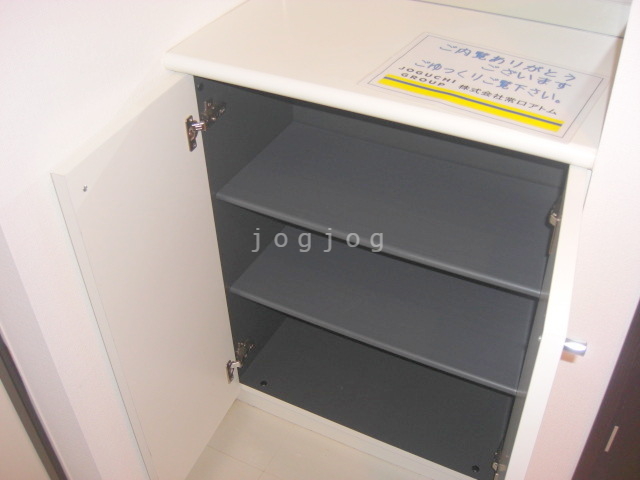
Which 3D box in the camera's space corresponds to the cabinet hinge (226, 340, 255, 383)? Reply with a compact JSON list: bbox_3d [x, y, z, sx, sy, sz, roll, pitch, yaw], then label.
[{"bbox_3d":[-0.164,0.255,1.523,0.036,0.066,0.095,17,43,22],"label":"cabinet hinge"}]

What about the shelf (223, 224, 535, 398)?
[{"bbox_3d":[0.155,0.114,1.515,0.628,0.020,0.302,17,43,22],"label":"shelf"}]

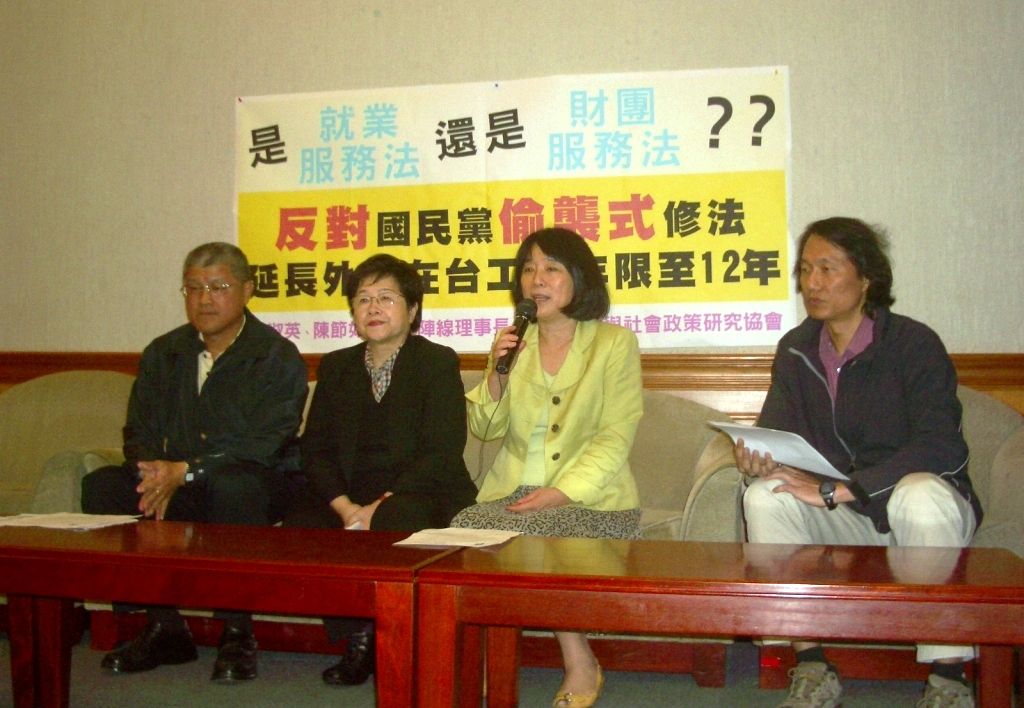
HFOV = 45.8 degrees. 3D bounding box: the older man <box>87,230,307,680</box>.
[{"bbox_3d":[-0.883,0.275,3.460,0.580,1.220,0.740,0,-2,14],"label":"older man"}]

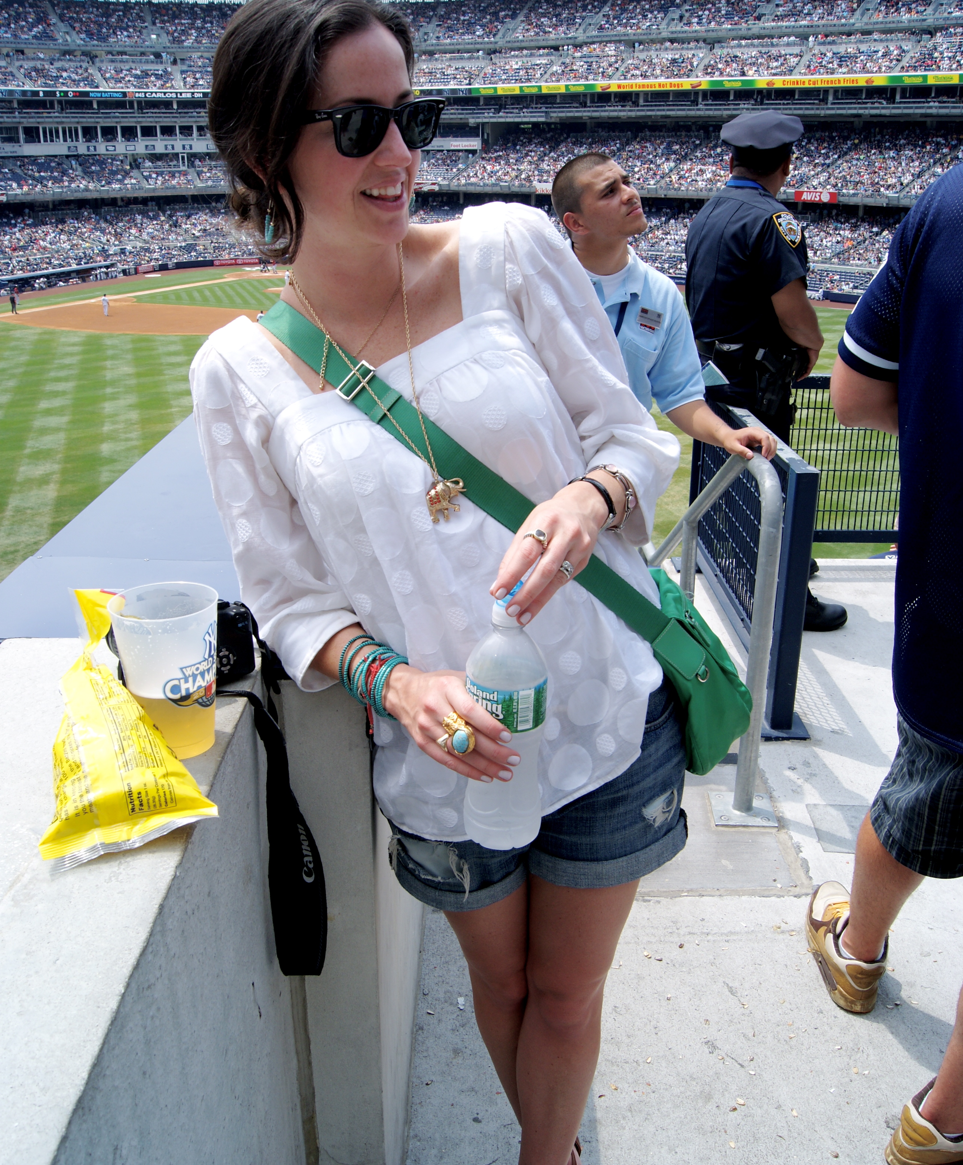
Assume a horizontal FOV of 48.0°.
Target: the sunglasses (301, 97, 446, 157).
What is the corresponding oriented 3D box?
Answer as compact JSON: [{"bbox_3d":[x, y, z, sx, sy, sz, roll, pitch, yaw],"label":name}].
[{"bbox_3d":[-0.137,-0.446,1.063,0.148,0.052,0.147,15,32,38],"label":"sunglasses"}]

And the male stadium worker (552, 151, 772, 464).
[{"bbox_3d":[0.400,-0.264,3.005,0.600,1.750,0.480,-6,22,-15],"label":"male stadium worker"}]

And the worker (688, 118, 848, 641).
[{"bbox_3d":[1.040,-0.736,3.927,0.530,1.820,0.550,-11,24,-26],"label":"worker"}]

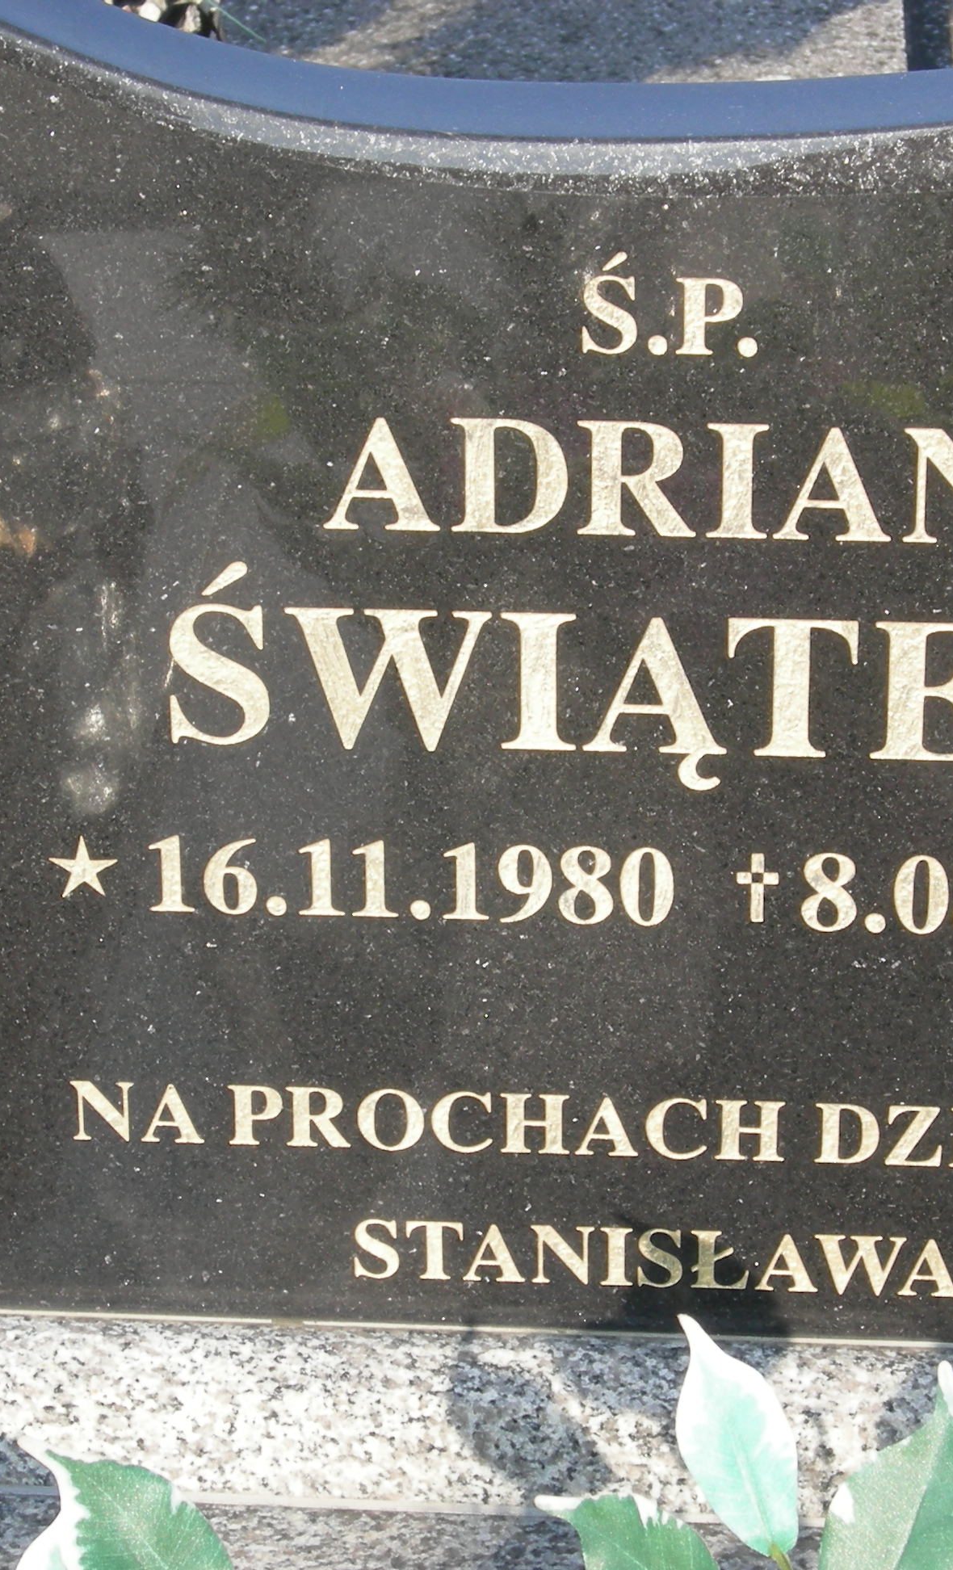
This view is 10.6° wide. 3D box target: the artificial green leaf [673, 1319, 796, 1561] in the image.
[{"bbox_3d":[0.070,0.175,1.385,0.032,0.070,0.014,-21,1,10],"label":"artificial green leaf"}]

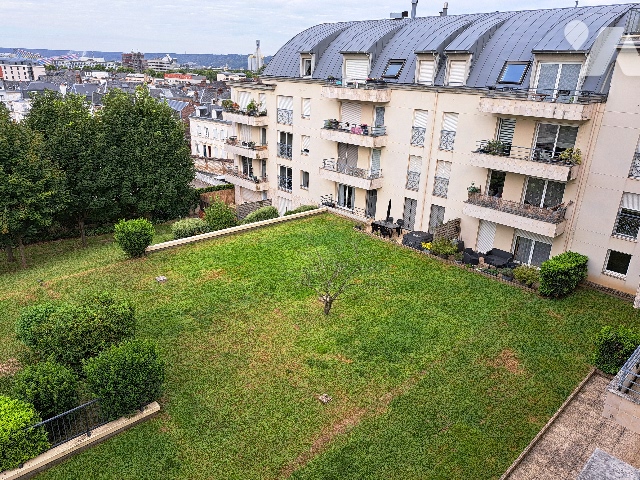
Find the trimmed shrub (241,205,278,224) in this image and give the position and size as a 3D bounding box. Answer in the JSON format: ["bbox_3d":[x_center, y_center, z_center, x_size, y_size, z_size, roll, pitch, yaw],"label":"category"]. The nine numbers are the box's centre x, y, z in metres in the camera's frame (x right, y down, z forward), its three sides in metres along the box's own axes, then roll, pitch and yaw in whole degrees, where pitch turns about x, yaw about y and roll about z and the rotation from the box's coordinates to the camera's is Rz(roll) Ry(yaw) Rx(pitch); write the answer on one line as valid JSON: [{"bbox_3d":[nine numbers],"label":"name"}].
[{"bbox_3d":[-4.696,-1.762,33.854,2.200,1.700,2.600,21,29,39],"label":"trimmed shrub"}]

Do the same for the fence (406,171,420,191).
[{"bbox_3d":[5.836,-3.643,27.665,0.070,1.090,0.920,-17,28,-41],"label":"fence"}]

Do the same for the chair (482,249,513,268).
[{"bbox_3d":[9.509,1.089,23.838,0.850,0.770,1.200,-17,28,-41],"label":"chair"}]

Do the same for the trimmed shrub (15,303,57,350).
[{"bbox_3d":[-10.462,3.149,16.429,1.600,1.300,1.500,-17,28,-41],"label":"trimmed shrub"}]

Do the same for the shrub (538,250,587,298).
[{"bbox_3d":[11.658,1.717,21.304,2.050,1.550,1.200,-17,28,-41],"label":"shrub"}]

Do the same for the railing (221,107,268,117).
[{"bbox_3d":[-6.406,-10.977,37.574,1.400,0.560,4.250,-17,28,-41],"label":"railing"}]

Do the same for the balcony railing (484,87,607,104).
[{"bbox_3d":[10.145,-6.887,21.128,4.900,0.550,1.100,21,29,39],"label":"balcony railing"}]

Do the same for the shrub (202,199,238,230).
[{"bbox_3d":[-6.906,-1.698,30.206,2.300,2.500,2.300,-15,26,-36],"label":"shrub"}]

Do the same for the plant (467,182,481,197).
[{"bbox_3d":[8.532,-2.773,24.619,0.650,0.850,0.650,-15,26,-36],"label":"plant"}]

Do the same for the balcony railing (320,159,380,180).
[{"bbox_3d":[2.106,-4.869,30.250,4.650,0.660,1.100,21,29,39],"label":"balcony railing"}]

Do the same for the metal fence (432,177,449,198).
[{"bbox_3d":[7.198,-3.088,26.354,0.070,1.100,0.960,-17,28,-41],"label":"metal fence"}]

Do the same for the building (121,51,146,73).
[{"bbox_3d":[-168.132,-159.117,400.000,21.000,20.000,18.000,-7,23,-20],"label":"building"}]

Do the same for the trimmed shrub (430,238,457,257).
[{"bbox_3d":[7.015,0.463,25.221,1.500,0.970,1.350,21,29,39],"label":"trimmed shrub"}]

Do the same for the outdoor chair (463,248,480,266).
[{"bbox_3d":[8.177,0.955,23.950,0.680,0.740,0.720,-4,22,-13],"label":"outdoor chair"}]

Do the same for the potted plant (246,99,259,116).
[{"bbox_3d":[-5.522,-10.778,36.210,0.850,1.500,0.850,-17,28,-41],"label":"potted plant"}]

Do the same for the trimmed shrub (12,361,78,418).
[{"bbox_3d":[-8.272,4.380,13.491,1.700,1.650,1.750,21,29,39],"label":"trimmed shrub"}]

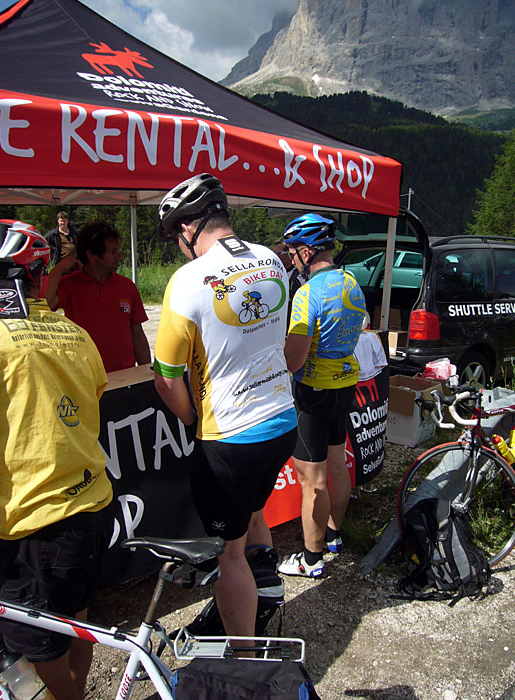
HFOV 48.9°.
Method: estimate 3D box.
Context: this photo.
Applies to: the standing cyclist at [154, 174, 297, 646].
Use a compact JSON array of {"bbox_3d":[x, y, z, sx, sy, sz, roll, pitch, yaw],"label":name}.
[{"bbox_3d":[-0.124,0.350,2.187,0.544,1.891,0.525,-9,16,-37],"label":"standing cyclist"}]

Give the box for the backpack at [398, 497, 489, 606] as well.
[{"bbox_3d":[0.915,0.959,2.785,0.267,0.465,0.327,-1,8,43],"label":"backpack"}]

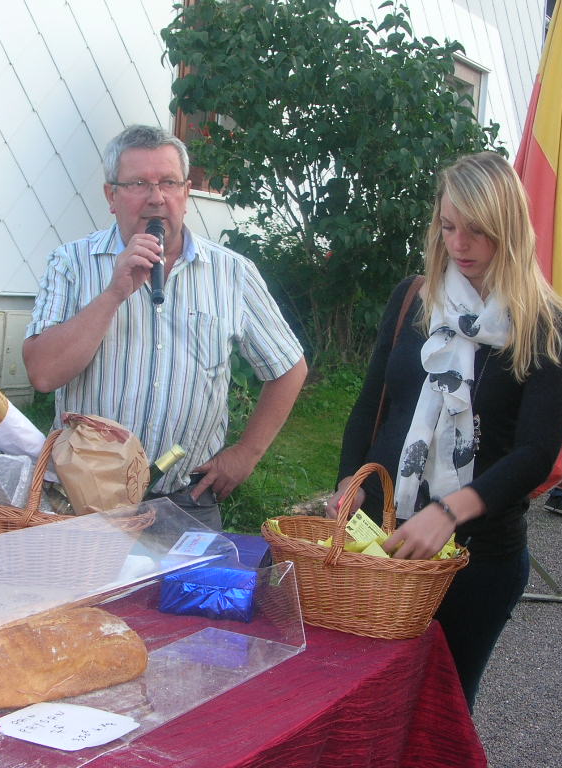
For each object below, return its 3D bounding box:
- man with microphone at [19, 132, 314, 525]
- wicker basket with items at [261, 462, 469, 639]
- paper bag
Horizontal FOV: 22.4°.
[{"bbox_3d":[-0.271,0.325,2.990,0.590,1.710,0.420,4,4,-6],"label":"man with microphone"},{"bbox_3d":[0.167,0.299,2.720,0.400,0.300,0.300,6,5,23],"label":"wicker basket with items"},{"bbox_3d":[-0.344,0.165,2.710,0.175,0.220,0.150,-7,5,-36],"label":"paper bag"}]

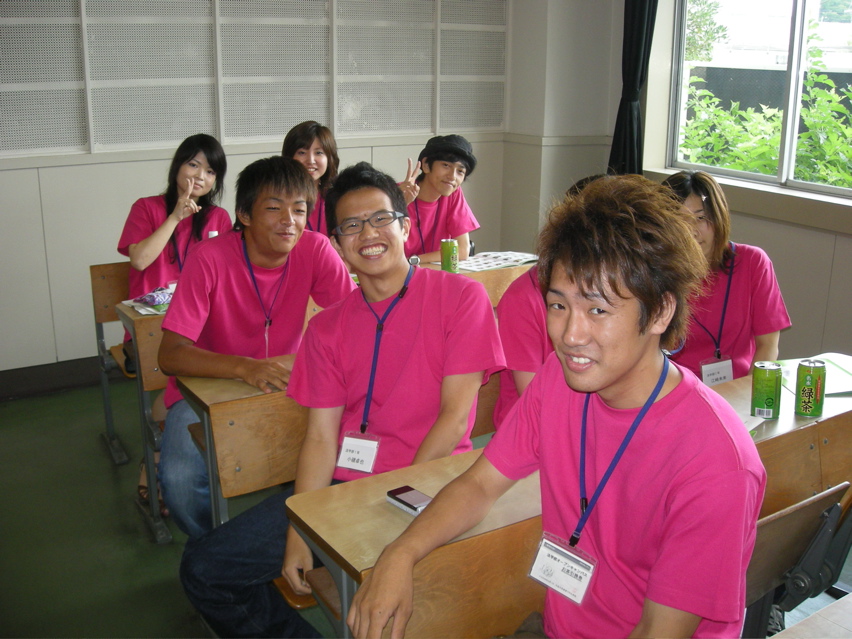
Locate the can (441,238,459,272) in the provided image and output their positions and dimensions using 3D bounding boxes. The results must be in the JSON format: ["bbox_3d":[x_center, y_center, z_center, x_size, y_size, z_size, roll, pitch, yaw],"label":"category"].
[{"bbox_3d":[0.091,-0.242,3.280,0.066,0.122,0.066,1,17,2],"label":"can"}]

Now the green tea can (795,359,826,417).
[{"bbox_3d":[0.890,0.159,1.995,0.066,0.122,0.066,9,18,24],"label":"green tea can"}]

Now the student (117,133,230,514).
[{"bbox_3d":[-0.835,-0.026,3.016,0.500,1.220,0.760,-4,17,-15],"label":"student"}]

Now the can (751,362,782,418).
[{"bbox_3d":[0.786,0.164,1.989,0.066,0.122,0.066,8,18,22],"label":"can"}]

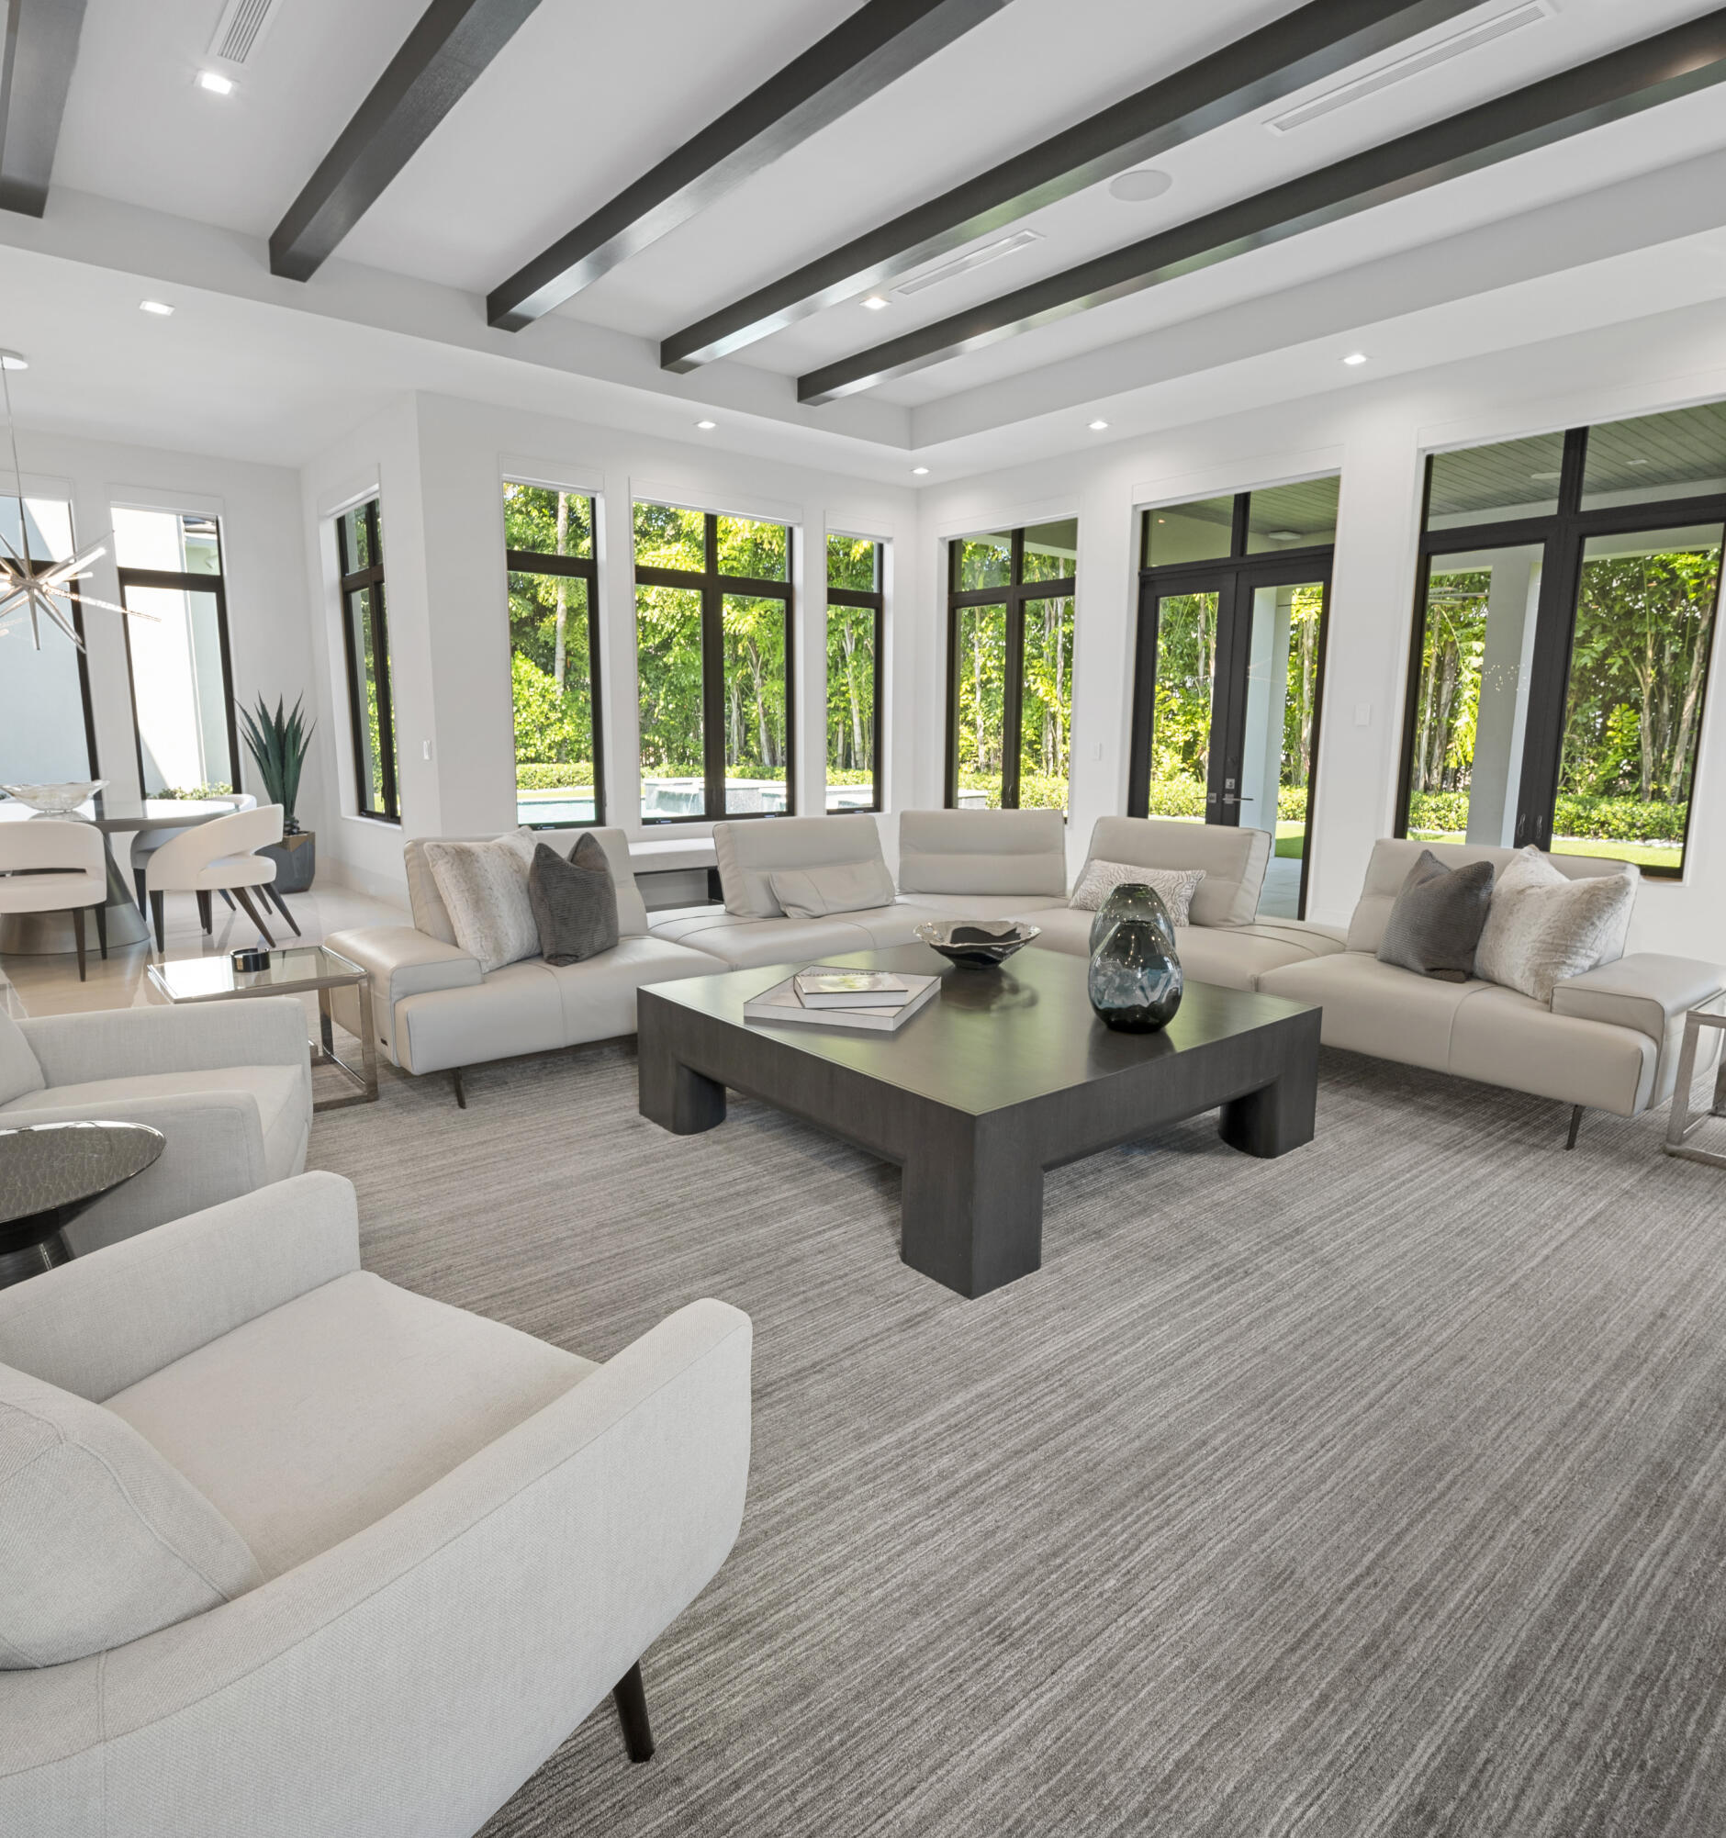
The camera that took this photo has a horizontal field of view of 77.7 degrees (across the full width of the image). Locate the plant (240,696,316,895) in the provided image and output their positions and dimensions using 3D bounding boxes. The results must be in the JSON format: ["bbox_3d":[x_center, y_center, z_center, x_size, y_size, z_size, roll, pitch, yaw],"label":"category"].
[{"bbox_3d":[-4.461,-0.961,8.222,0.555,1.532,0.537,-8,12,-41],"label":"plant"}]

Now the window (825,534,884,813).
[{"bbox_3d":[-0.078,-1.961,8.843,0.660,2.241,0.120,-8,13,-40],"label":"window"}]

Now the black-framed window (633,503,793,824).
[{"bbox_3d":[-1.076,-1.839,7.982,1.343,2.205,0.120,-8,12,-41],"label":"black-framed window"}]

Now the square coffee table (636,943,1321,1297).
[{"bbox_3d":[0.342,0.459,3.449,1.550,0.432,1.550,-8,13,-40],"label":"square coffee table"}]

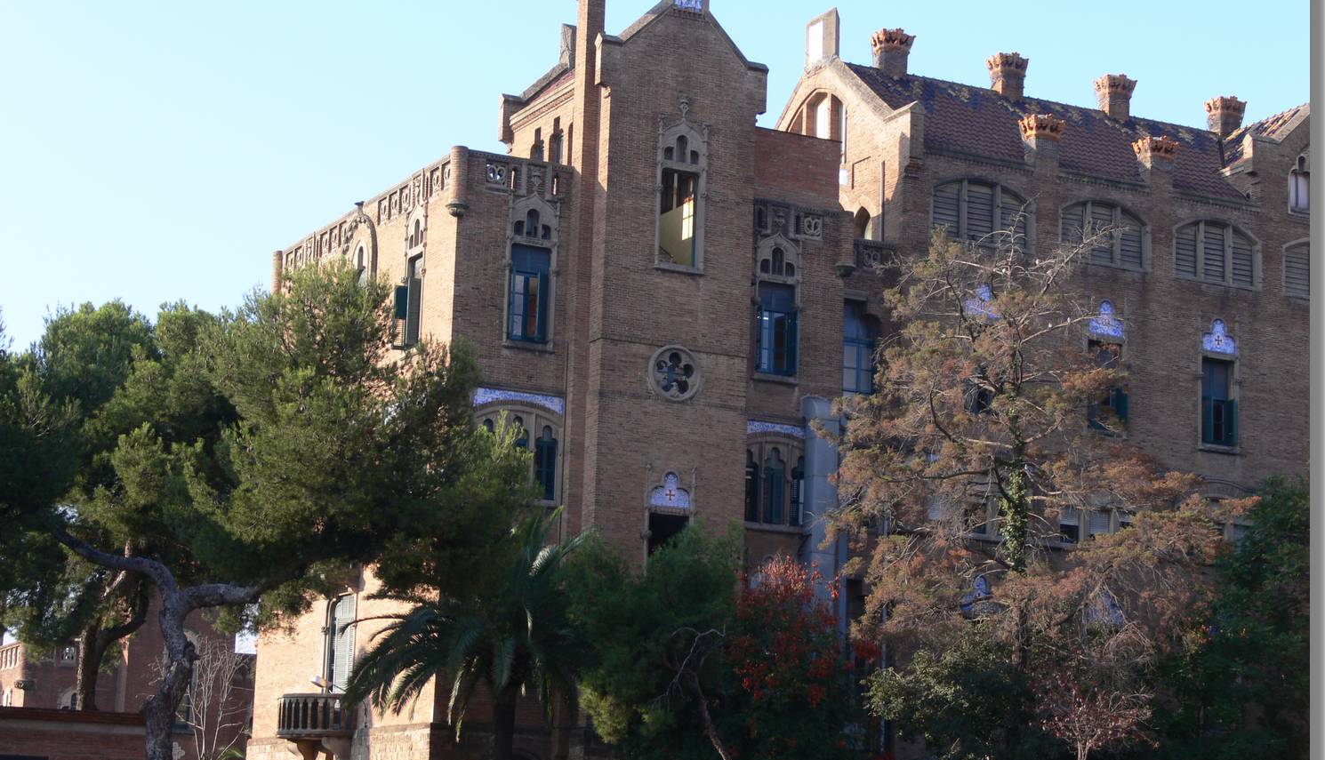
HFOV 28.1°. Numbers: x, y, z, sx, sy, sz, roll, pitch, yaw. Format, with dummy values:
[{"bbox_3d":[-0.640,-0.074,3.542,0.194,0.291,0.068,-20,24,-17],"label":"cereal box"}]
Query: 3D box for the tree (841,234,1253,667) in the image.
[{"bbox_3d":[8.072,3.736,57.088,8.800,14.583,8.400,2,-10,0],"label":"tree"}]

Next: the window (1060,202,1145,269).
[{"bbox_3d":[12.496,-4.144,75.017,2.950,1.800,0.250,7,-11,-26],"label":"window"}]

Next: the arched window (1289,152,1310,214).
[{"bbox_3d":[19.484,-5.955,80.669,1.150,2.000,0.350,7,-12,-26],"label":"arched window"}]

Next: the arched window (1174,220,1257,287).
[{"bbox_3d":[16.458,-3.728,78.721,3.200,2.020,0.400,7,-12,-26],"label":"arched window"}]

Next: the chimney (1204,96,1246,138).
[{"bbox_3d":[18.231,-8.395,85.724,1.050,1.280,0.880,7,-12,-26],"label":"chimney"}]

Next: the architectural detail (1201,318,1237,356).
[{"bbox_3d":[16.432,-1.269,78.208,1.300,1.130,0.300,7,-12,-26],"label":"architectural detail"}]

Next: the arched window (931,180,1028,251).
[{"bbox_3d":[8.983,-4.664,75.006,3.300,2.020,0.400,7,-12,-26],"label":"arched window"}]

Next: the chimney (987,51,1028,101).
[{"bbox_3d":[10.684,-9.332,81.972,1.020,1.360,0.880,7,-12,-26],"label":"chimney"}]

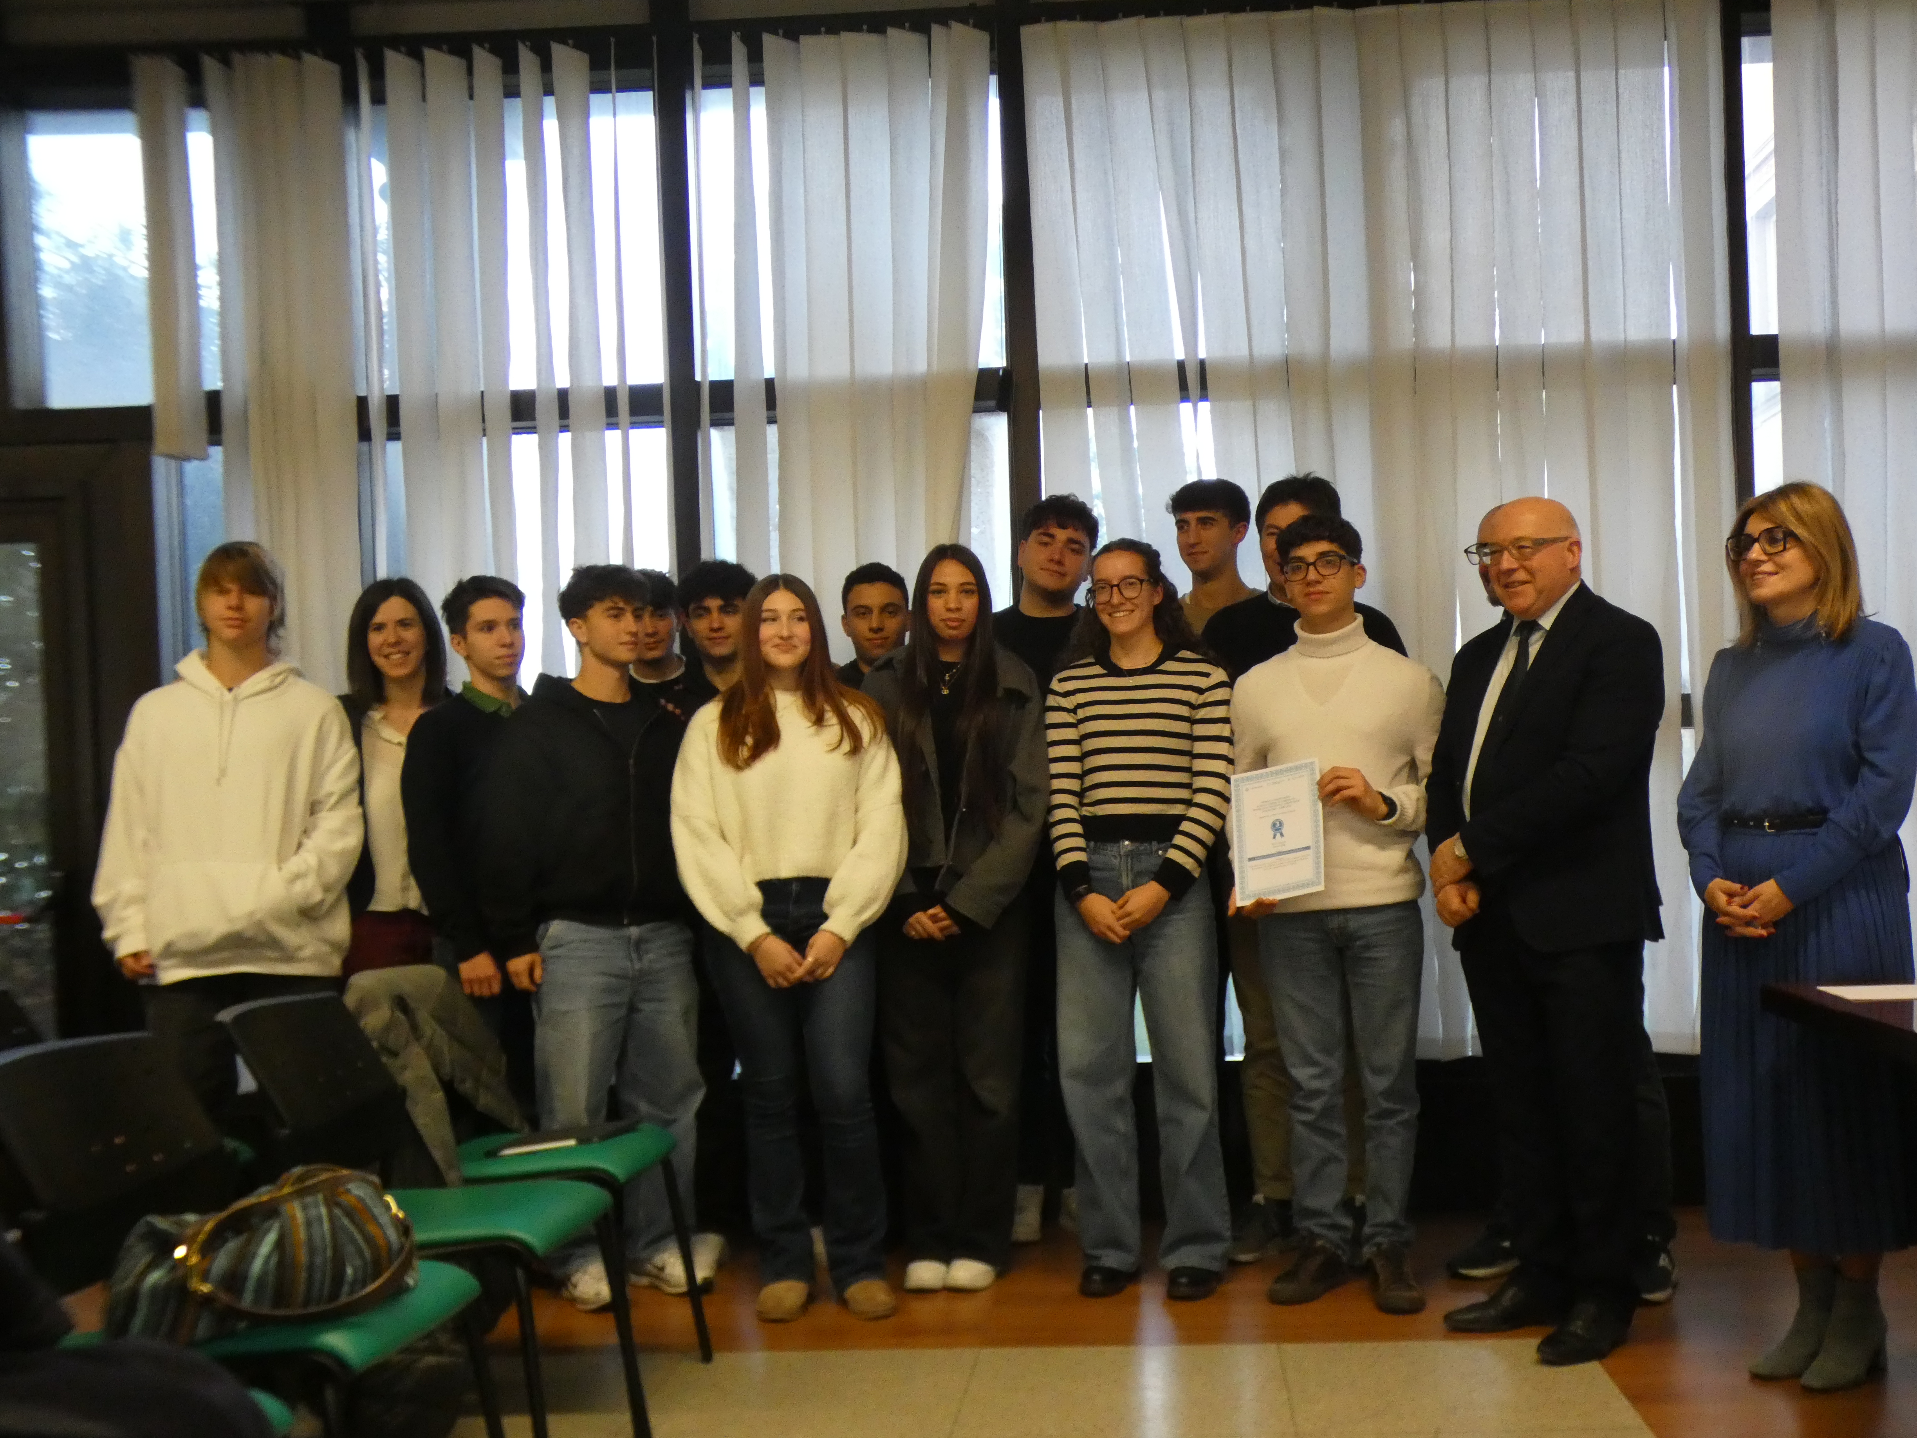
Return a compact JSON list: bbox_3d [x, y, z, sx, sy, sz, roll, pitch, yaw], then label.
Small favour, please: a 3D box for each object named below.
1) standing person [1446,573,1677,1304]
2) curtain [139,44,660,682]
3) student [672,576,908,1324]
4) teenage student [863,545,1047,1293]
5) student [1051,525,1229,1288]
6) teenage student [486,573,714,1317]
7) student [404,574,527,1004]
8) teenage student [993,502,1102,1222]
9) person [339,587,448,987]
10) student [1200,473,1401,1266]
[{"bbox_3d":[1.338,0.391,4.493,0.520,1.752,0.360,-3,-1,33],"label":"standing person"},{"bbox_3d":[-1.476,-0.430,5.420,1.413,2.794,0.130,-2,-1,3],"label":"curtain"},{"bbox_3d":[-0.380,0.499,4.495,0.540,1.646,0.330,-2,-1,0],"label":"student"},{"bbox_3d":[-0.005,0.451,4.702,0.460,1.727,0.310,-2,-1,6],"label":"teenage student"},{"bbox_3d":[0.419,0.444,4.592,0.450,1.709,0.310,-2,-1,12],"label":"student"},{"bbox_3d":[-0.834,0.489,4.694,0.540,1.703,0.340,-1,-1,-20],"label":"teenage student"},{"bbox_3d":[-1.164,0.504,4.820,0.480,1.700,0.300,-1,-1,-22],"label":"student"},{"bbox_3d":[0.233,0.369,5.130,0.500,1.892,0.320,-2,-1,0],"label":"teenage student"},{"bbox_3d":[-1.355,0.485,4.870,0.460,1.660,0.300,-2,-1,-6],"label":"person"},{"bbox_3d":[0.836,0.347,4.872,0.520,1.887,0.320,-2,-1,13],"label":"student"}]

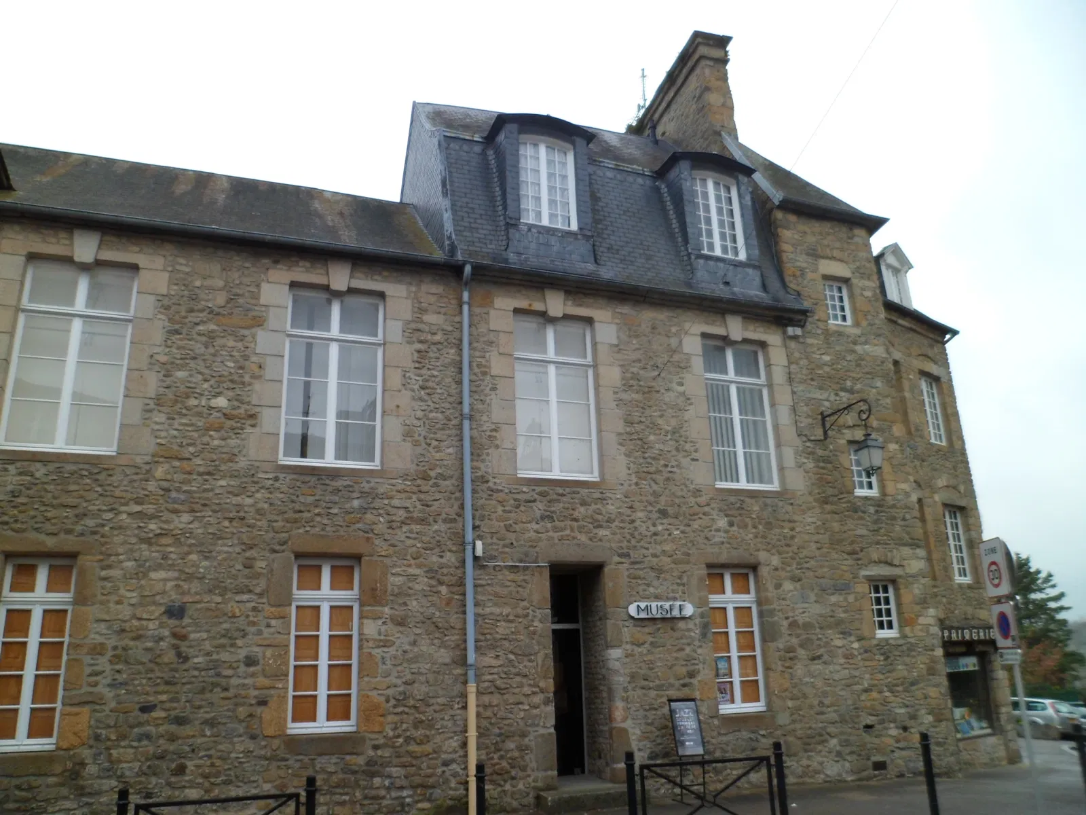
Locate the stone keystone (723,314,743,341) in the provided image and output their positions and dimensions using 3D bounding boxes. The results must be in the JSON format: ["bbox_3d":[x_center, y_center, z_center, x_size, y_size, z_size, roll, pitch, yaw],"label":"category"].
[{"bbox_3d":[3.105,-1.273,13.413,0.339,0.448,0.200,5,-18,-19],"label":"stone keystone"}]

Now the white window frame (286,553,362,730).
[{"bbox_3d":[-2.507,2.712,9.387,0.760,1.930,0.100,5,-19,-20],"label":"white window frame"}]

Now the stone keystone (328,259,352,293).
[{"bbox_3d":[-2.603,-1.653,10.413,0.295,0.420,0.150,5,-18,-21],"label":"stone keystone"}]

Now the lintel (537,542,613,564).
[{"bbox_3d":[0.396,2.022,11.261,1.122,0.265,0.220,5,-17,-23],"label":"lintel"}]

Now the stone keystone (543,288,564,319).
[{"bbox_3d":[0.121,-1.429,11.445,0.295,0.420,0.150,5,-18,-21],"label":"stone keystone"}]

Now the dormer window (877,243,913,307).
[{"bbox_3d":[6.124,-2.281,14.864,1.000,1.200,0.870,12,-22,-37],"label":"dormer window"}]

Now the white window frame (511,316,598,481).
[{"bbox_3d":[0.166,-0.154,11.846,1.290,2.417,0.100,5,-17,-23],"label":"white window frame"}]

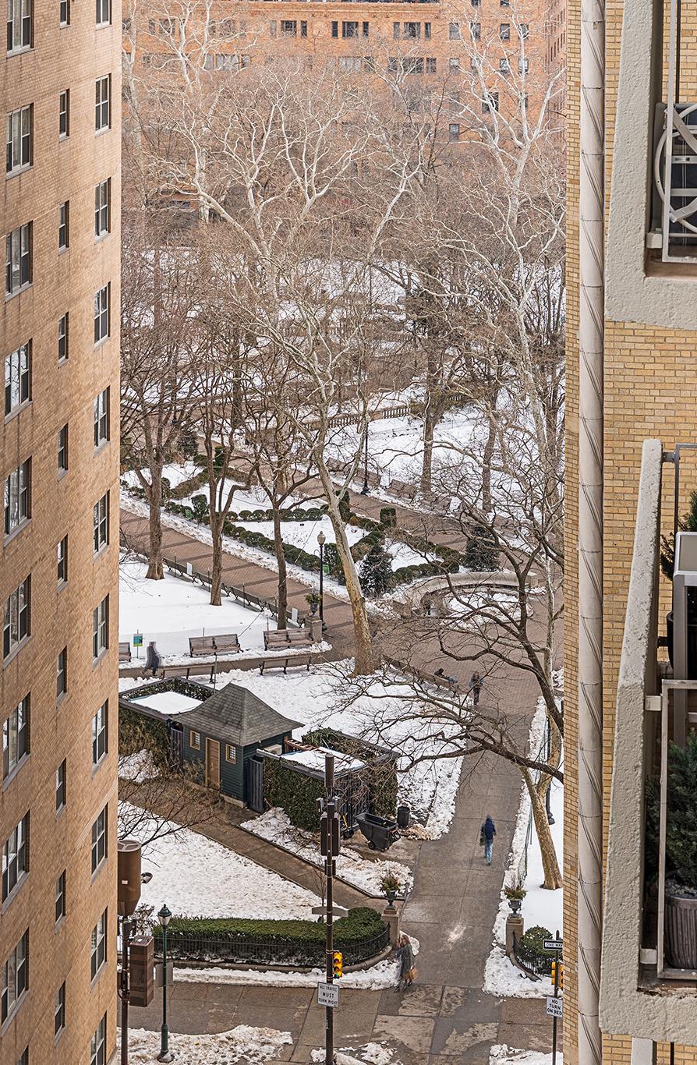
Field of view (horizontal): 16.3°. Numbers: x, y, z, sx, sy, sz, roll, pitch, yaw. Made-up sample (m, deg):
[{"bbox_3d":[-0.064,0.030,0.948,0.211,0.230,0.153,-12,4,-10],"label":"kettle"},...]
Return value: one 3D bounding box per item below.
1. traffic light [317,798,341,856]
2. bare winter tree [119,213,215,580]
[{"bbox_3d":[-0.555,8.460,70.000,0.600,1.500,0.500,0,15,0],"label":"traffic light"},{"bbox_3d":[-8.813,-6.265,113.000,6.000,16.500,6.000,0,15,0],"label":"bare winter tree"}]

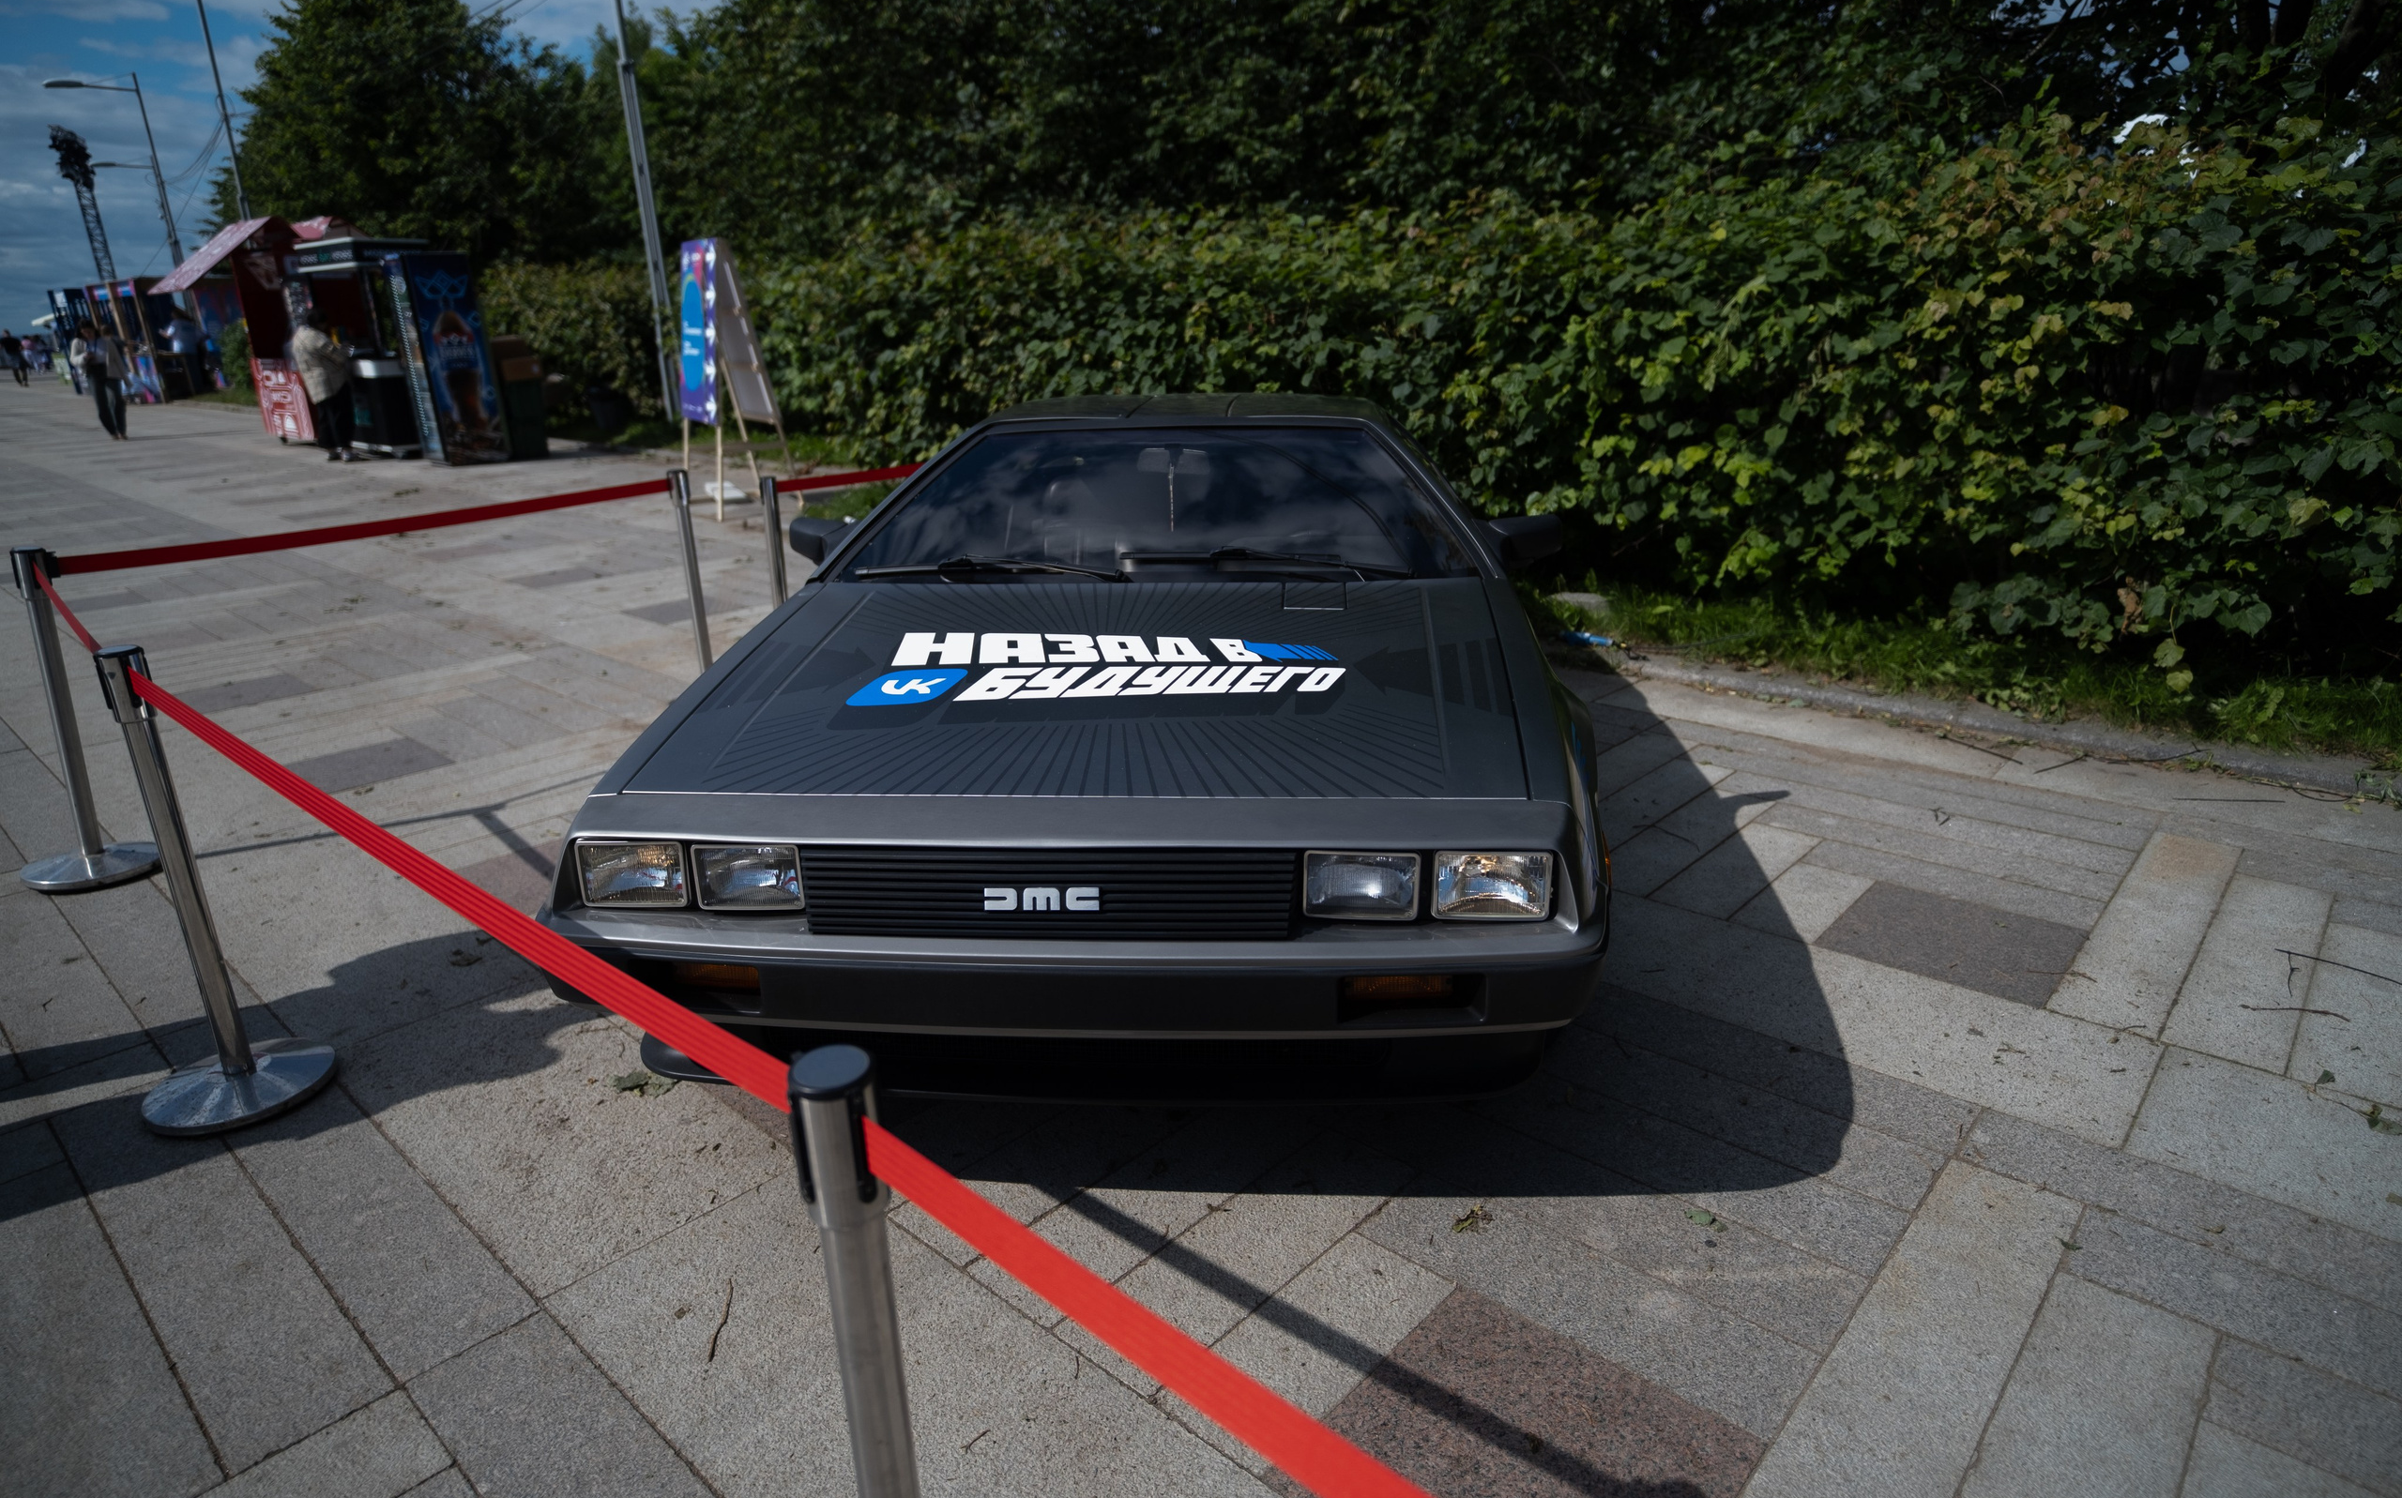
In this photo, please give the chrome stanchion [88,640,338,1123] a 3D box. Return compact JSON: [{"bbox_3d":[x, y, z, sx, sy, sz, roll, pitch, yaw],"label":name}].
[{"bbox_3d":[-1.939,0.254,2.548,0.320,0.900,0.320,-2,18,0],"label":"chrome stanchion"}]

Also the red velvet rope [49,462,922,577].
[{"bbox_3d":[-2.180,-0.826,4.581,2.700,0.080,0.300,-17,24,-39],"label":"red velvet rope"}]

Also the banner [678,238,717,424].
[{"bbox_3d":[-3.944,-3.273,10.511,0.050,1.360,0.920,-5,17,-36],"label":"banner"}]

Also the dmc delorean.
[{"bbox_3d":[-0.035,-0.414,4.034,1.940,1.140,4.220,0,18,6],"label":"dmc delorean"}]

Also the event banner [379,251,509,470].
[{"bbox_3d":[-8.573,-4.435,15.245,0.660,2.270,0.700,-17,24,-39],"label":"event banner"}]

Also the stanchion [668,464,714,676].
[{"bbox_3d":[-1.939,-0.620,5.218,0.320,0.900,0.320,-2,18,0],"label":"stanchion"}]

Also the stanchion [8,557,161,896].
[{"bbox_3d":[-3.179,-0.096,3.726,0.320,0.900,0.320,-2,18,0],"label":"stanchion"}]

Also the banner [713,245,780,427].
[{"bbox_3d":[-3.720,-3.321,10.664,0.050,1.360,0.920,-24,27,-29],"label":"banner"}]

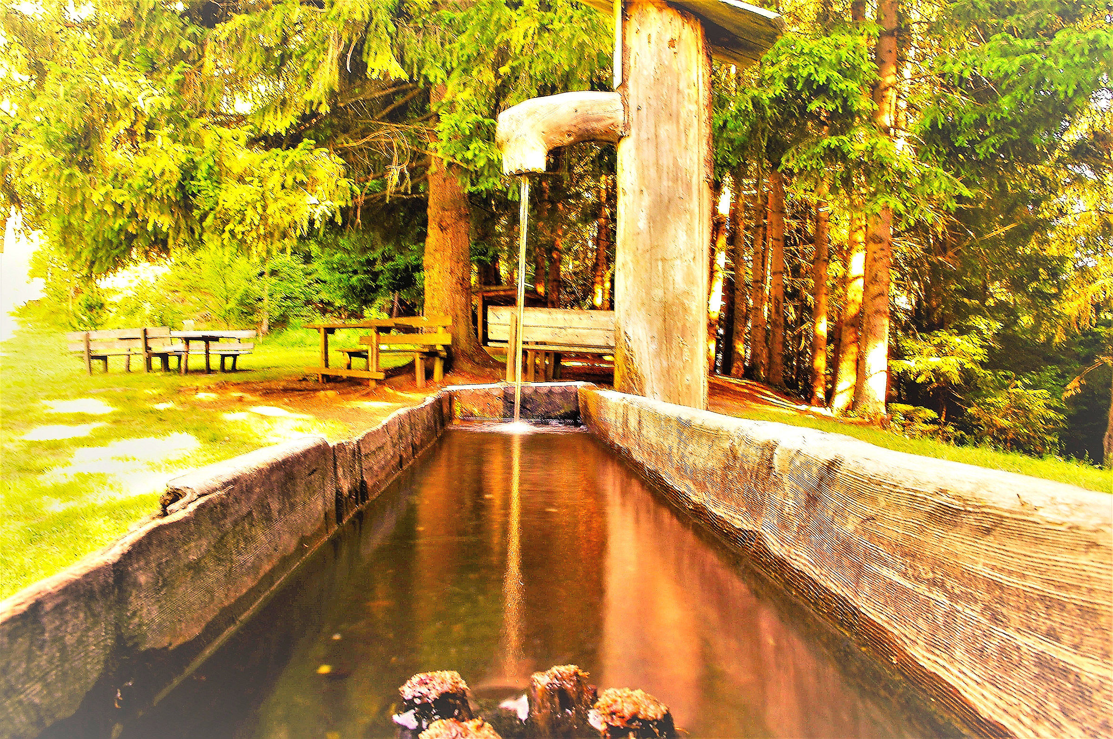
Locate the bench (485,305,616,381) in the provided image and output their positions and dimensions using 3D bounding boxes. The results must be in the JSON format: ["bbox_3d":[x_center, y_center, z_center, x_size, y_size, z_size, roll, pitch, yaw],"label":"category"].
[{"bbox_3d":[0.250,-0.230,9.350,1.950,0.880,0.600,1,1,3],"label":"bench"}]

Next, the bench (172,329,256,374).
[{"bbox_3d":[-6.800,-0.340,16.400,1.600,0.800,0.900,1,1,18],"label":"bench"}]

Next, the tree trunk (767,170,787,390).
[{"bbox_3d":[3.240,-1.350,12.300,0.230,3.250,0.230,1,1,0],"label":"tree trunk"}]

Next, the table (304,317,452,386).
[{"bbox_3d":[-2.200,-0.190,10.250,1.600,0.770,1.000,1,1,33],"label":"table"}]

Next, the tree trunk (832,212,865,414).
[{"bbox_3d":[2.870,-0.556,8.200,0.220,2.000,0.220,3,1,0],"label":"tree trunk"}]

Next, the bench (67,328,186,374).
[{"bbox_3d":[-8.130,-0.320,15.840,2.400,0.860,0.570,1,1,18],"label":"bench"}]

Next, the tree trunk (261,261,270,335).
[{"bbox_3d":[-7.950,-1.960,22.800,0.220,2.100,0.220,1,1,0],"label":"tree trunk"}]

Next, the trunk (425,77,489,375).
[{"bbox_3d":[-1.390,-1.900,11.400,0.720,3.850,0.720,1,1,0],"label":"trunk"}]

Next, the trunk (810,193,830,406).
[{"bbox_3d":[2.970,-0.790,9.400,0.170,2.450,0.170,1,1,0],"label":"trunk"}]

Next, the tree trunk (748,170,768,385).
[{"bbox_3d":[3.270,-1.520,13.500,0.220,3.400,0.220,1,1,0],"label":"tree trunk"}]

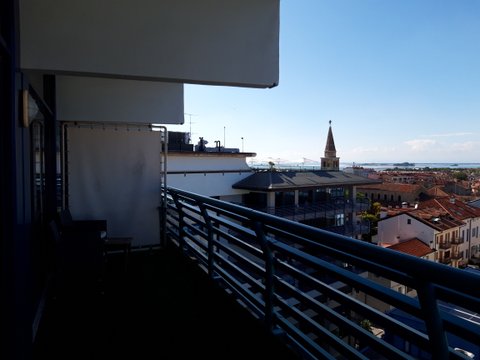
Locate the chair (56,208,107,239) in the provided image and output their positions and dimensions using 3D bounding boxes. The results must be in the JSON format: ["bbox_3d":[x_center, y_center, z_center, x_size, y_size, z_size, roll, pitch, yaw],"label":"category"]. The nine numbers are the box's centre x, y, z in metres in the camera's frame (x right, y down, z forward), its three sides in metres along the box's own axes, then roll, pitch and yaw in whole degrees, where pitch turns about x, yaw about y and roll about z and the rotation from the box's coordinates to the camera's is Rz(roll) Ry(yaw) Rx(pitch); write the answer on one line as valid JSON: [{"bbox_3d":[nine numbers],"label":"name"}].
[{"bbox_3d":[-2.408,0.866,5.574,0.610,0.860,0.580,-1,3,-23],"label":"chair"}]

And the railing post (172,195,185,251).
[{"bbox_3d":[-1.049,0.740,6.042,0.180,0.970,0.070,-1,3,-23],"label":"railing post"}]

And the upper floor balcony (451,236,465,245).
[{"bbox_3d":[47.349,13.114,78.301,3.200,1.200,1.300,-2,3,-40],"label":"upper floor balcony"}]

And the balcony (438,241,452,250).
[{"bbox_3d":[41.658,13.373,73.001,3.200,1.200,1.300,-2,3,-40],"label":"balcony"}]

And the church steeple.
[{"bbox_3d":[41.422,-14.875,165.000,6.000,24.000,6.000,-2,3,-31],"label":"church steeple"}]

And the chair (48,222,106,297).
[{"bbox_3d":[-1.999,0.917,4.455,0.610,0.860,0.580,-1,3,-23],"label":"chair"}]

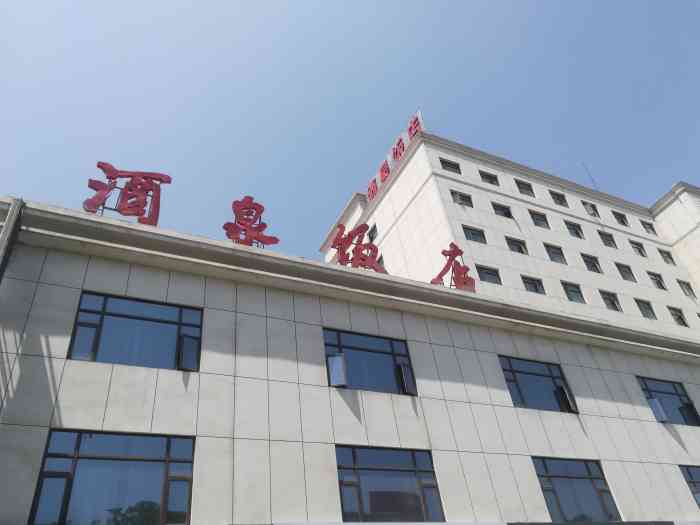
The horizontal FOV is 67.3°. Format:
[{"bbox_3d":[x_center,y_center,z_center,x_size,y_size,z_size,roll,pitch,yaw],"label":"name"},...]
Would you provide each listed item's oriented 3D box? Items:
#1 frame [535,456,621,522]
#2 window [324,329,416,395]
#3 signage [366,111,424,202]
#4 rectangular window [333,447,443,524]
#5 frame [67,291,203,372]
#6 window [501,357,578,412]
[{"bbox_3d":[6.801,6.820,15.812,2.866,1.813,0.150,12,-43,-24],"label":"frame"},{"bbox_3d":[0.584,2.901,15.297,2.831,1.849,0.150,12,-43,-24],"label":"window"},{"bbox_3d":[3.360,-8.274,42.718,0.350,1.976,8.509,12,-43,-24],"label":"signage"},{"bbox_3d":[1.006,5.564,13.179,2.855,1.825,0.150,12,-43,-24],"label":"rectangular window"},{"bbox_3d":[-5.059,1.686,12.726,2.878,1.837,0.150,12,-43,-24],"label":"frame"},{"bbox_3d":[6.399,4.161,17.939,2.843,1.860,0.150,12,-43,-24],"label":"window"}]

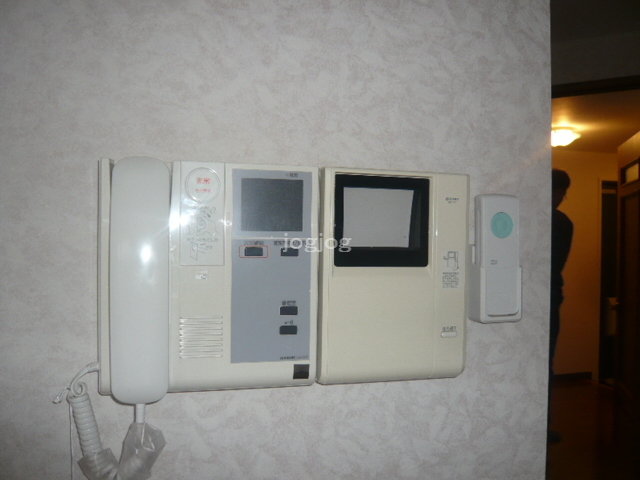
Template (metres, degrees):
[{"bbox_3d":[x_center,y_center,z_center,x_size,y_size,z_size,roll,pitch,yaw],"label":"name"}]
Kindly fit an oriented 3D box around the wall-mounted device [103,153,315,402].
[{"bbox_3d":[-0.100,0.035,0.486,0.213,0.215,0.063,1,0,-13],"label":"wall-mounted device"}]

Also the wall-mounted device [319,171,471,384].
[{"bbox_3d":[0.082,0.037,0.545,0.165,0.215,0.029,1,0,-13],"label":"wall-mounted device"}]

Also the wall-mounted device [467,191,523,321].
[{"bbox_3d":[0.188,0.020,0.555,0.048,0.134,0.026,1,-1,-12],"label":"wall-mounted device"}]

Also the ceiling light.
[{"bbox_3d":[1.870,-0.784,4.000,0.300,0.130,0.300,1,-1,-12],"label":"ceiling light"}]

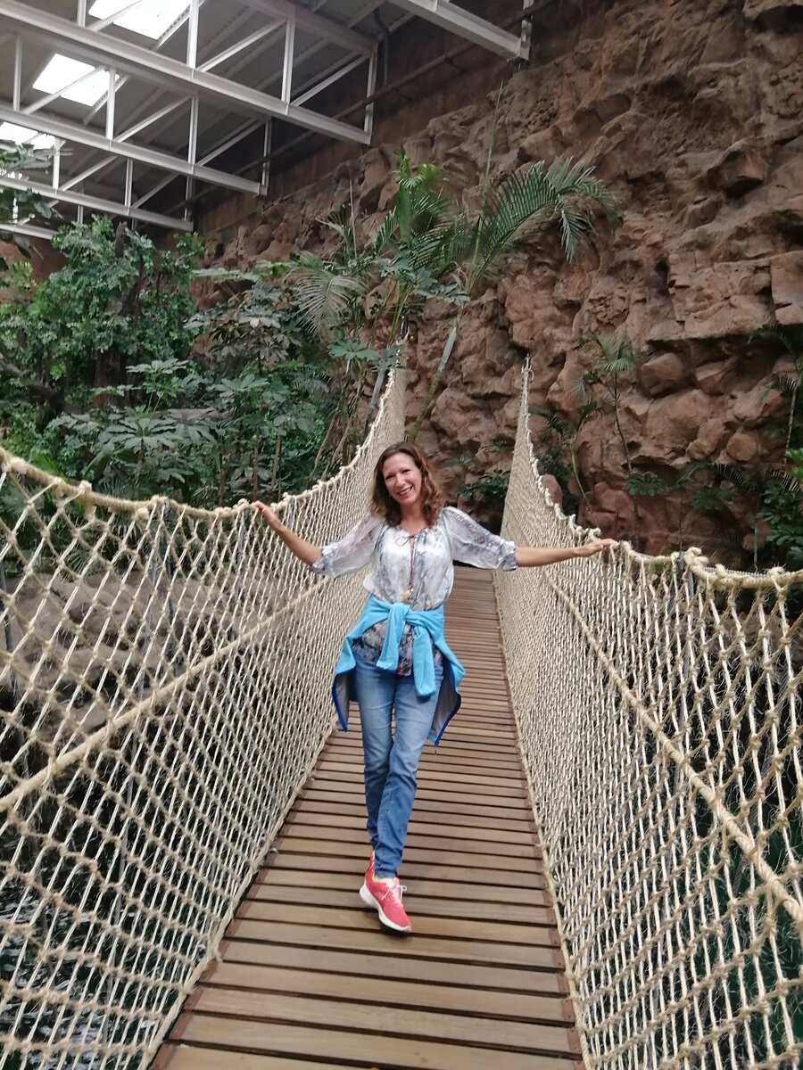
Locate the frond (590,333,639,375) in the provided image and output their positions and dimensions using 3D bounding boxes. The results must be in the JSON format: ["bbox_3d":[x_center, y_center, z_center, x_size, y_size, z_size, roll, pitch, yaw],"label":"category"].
[{"bbox_3d":[2.191,-1.870,8.600,0.500,0.400,0.400,3,4,-6],"label":"frond"}]

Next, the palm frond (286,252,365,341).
[{"bbox_3d":[-0.895,-2.801,9.800,0.900,0.920,0.650,4,4,6],"label":"palm frond"}]

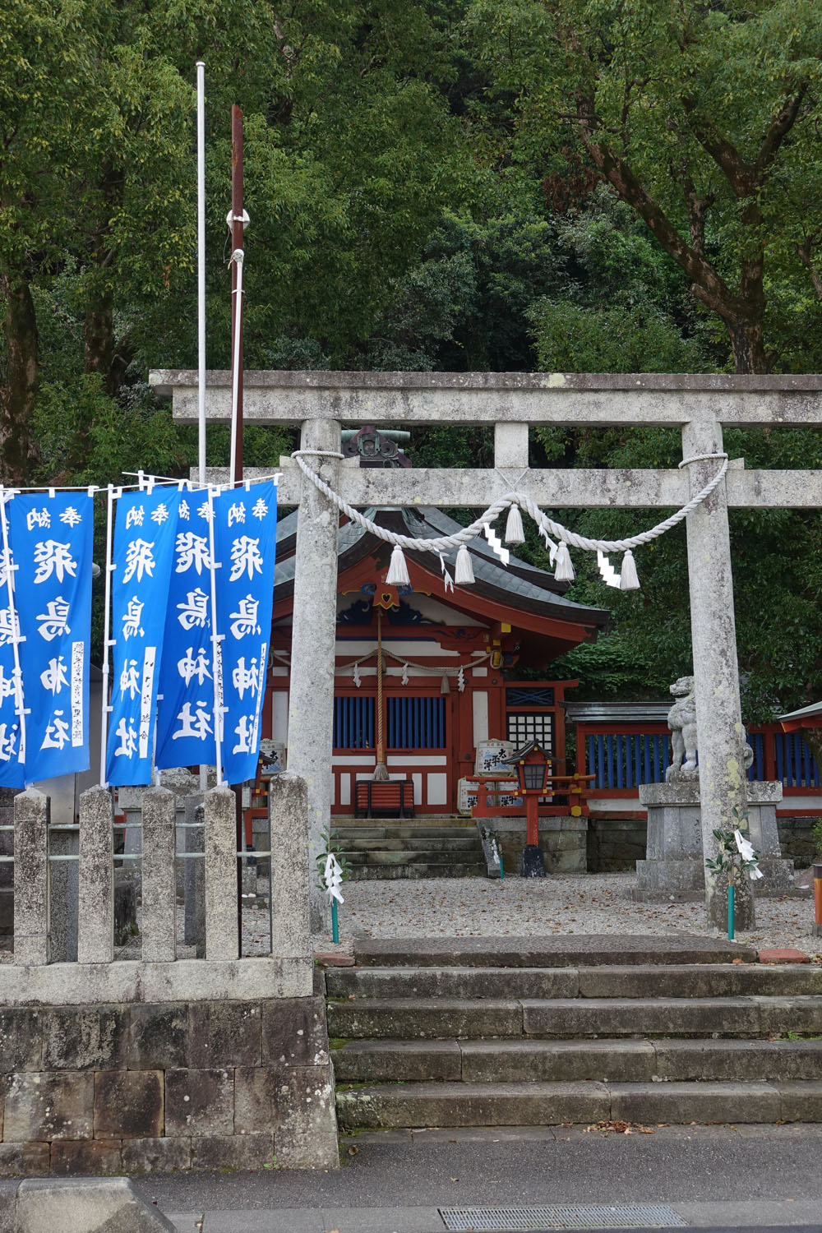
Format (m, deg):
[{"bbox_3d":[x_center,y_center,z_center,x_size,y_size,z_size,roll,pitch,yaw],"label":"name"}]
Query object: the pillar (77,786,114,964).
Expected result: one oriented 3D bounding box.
[{"bbox_3d":[-1.586,1.304,8.168,0.168,0.887,0.155,0,-7,-5],"label":"pillar"}]

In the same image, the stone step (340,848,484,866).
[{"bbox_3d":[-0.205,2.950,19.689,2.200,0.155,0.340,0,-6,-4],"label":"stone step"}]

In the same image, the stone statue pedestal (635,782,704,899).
[{"bbox_3d":[2.875,2.120,15.379,1.250,1.058,1.150,0,-6,-3],"label":"stone statue pedestal"}]

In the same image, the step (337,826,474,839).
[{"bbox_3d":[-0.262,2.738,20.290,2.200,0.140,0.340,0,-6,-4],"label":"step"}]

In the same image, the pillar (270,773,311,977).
[{"bbox_3d":[-0.616,1.276,8.139,0.185,0.963,0.175,0,-6,-7],"label":"pillar"}]

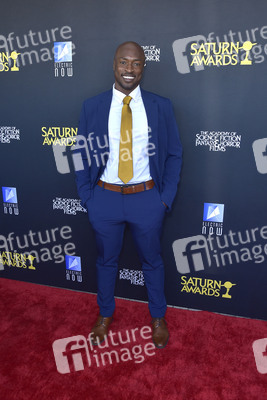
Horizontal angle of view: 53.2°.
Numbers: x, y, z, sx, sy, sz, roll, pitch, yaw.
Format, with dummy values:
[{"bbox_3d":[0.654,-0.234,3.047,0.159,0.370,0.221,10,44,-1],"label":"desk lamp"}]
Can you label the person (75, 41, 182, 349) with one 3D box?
[{"bbox_3d":[-0.039,0.005,1.684,0.650,1.840,0.360,2,13,0],"label":"person"}]

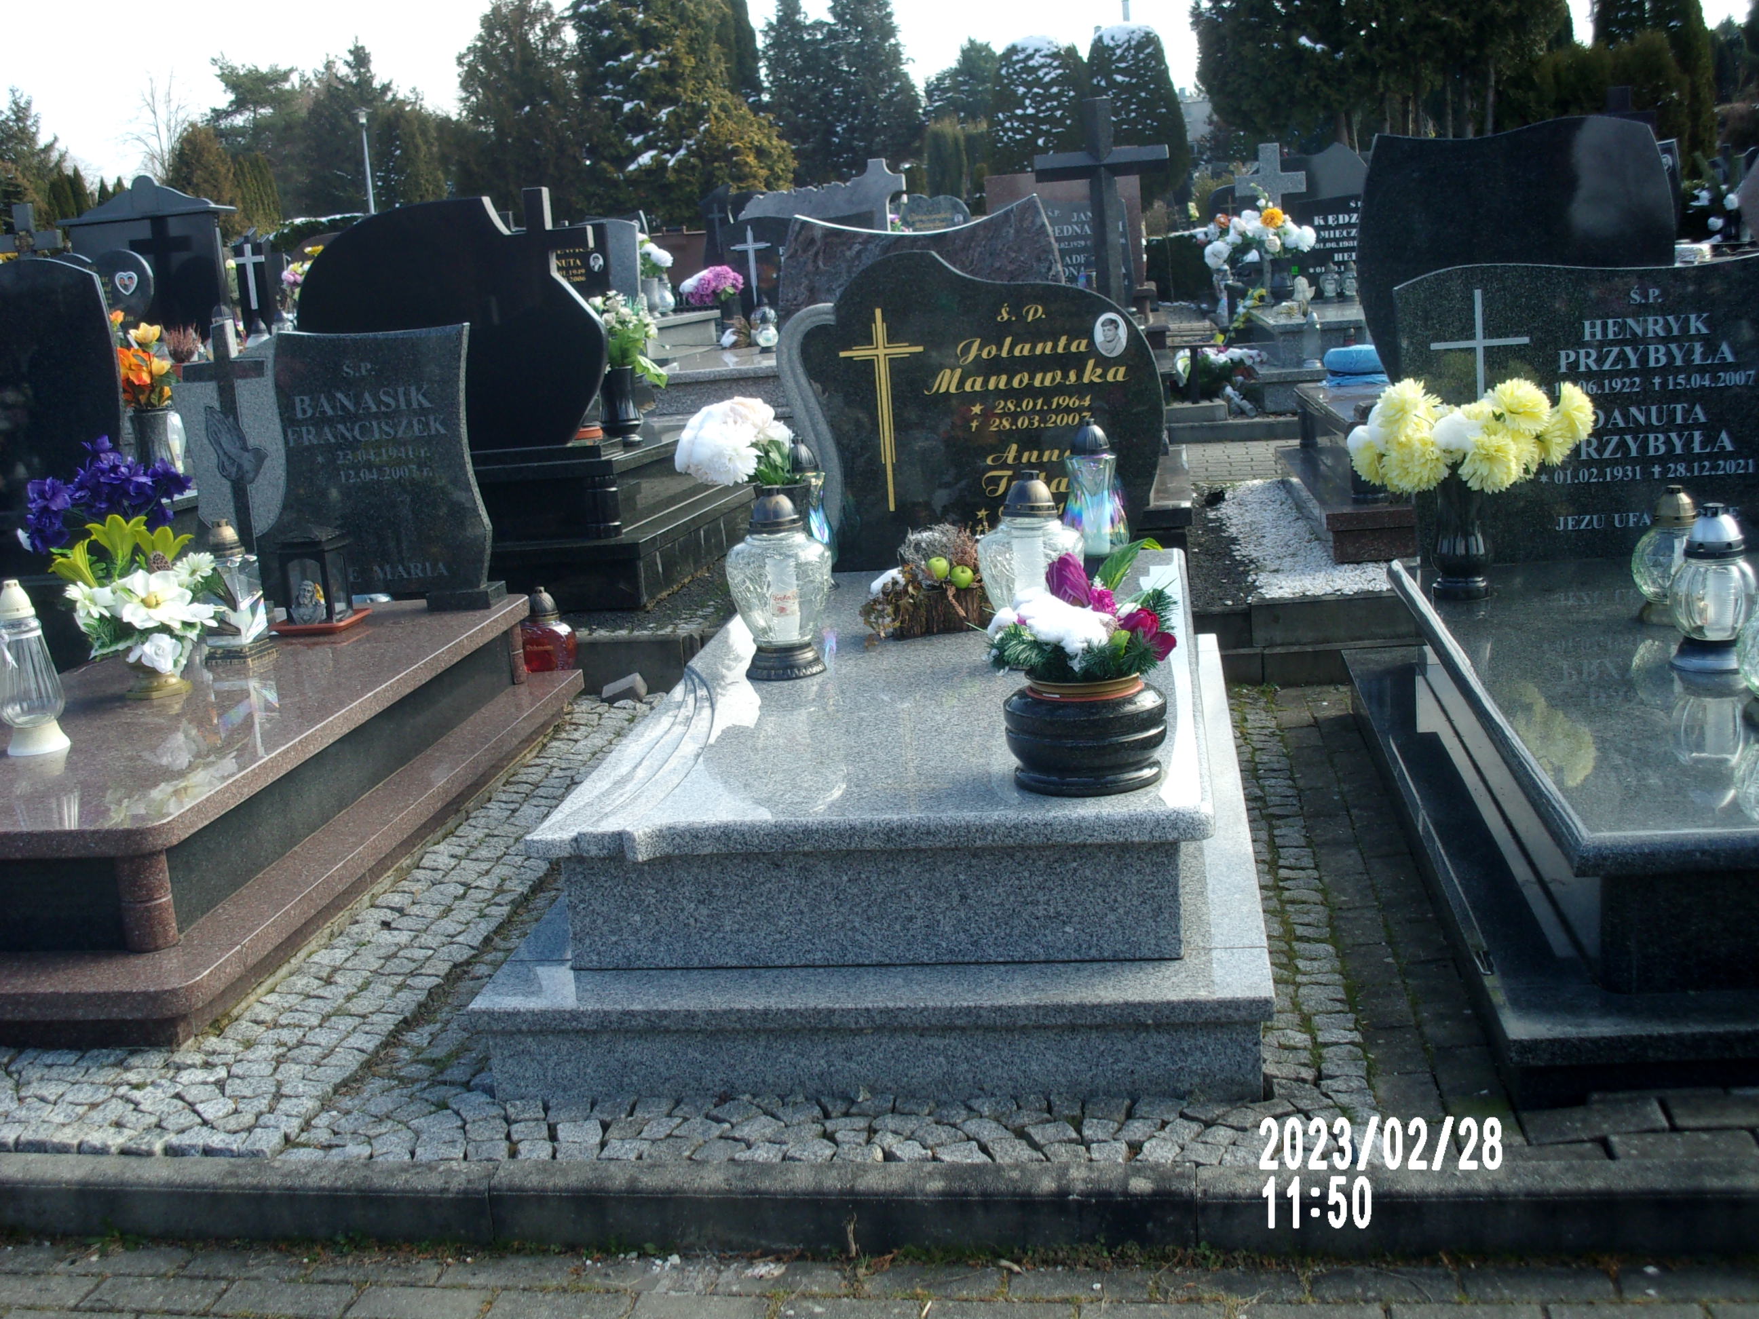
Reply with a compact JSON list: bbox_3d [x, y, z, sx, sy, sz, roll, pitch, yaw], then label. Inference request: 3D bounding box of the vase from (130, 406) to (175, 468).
[{"bbox_3d":[-2.264,-0.664,6.795,0.141,0.223,0.141,-2,12,7],"label":"vase"}]

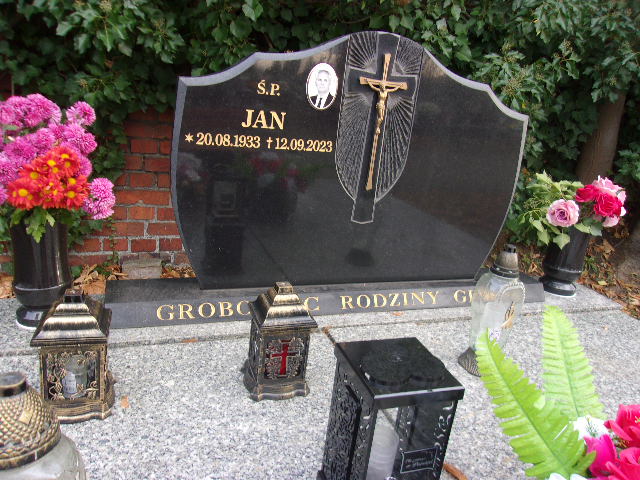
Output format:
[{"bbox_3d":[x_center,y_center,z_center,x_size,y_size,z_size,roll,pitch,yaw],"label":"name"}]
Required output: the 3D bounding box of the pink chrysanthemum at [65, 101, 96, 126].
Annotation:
[{"bbox_3d":[-0.561,-0.297,1.167,0.075,0.061,0.056,-6,21,-35],"label":"pink chrysanthemum"}]

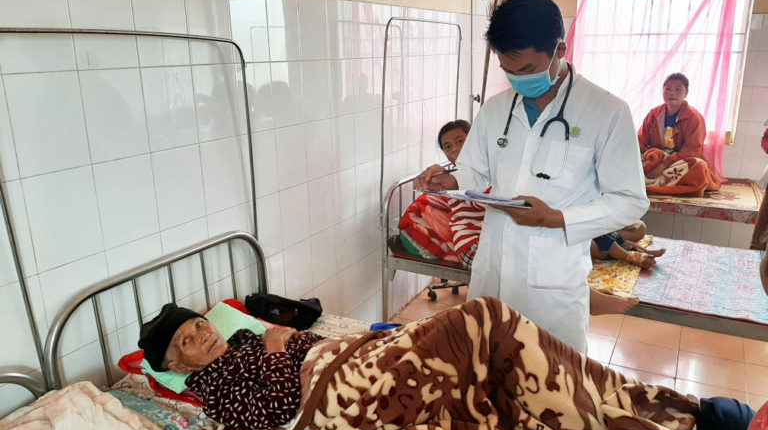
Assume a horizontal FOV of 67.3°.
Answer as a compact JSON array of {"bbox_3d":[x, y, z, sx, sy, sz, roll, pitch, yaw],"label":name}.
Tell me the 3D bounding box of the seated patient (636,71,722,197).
[{"bbox_3d":[2.001,-0.570,3.945,0.660,0.790,0.600,10,20,35],"label":"seated patient"}]

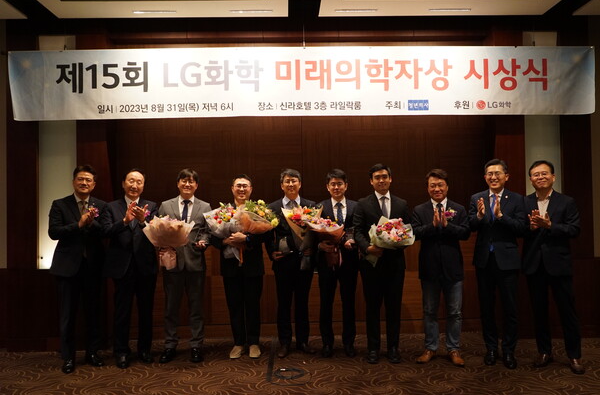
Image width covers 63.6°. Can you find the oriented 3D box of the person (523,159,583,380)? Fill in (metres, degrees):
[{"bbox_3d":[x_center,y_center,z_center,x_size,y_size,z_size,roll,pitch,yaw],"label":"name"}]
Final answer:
[{"bbox_3d":[2.113,0.529,4.047,0.540,1.750,0.440,-2,-1,30],"label":"person"}]

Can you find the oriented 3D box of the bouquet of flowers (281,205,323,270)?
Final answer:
[{"bbox_3d":[0.018,0.362,4.380,0.370,0.560,0.300,-1,-1,0],"label":"bouquet of flowers"}]

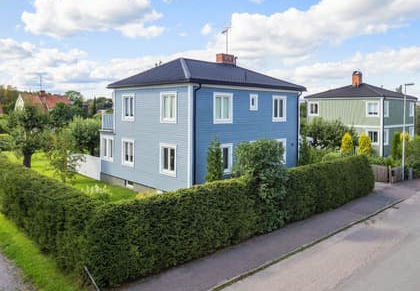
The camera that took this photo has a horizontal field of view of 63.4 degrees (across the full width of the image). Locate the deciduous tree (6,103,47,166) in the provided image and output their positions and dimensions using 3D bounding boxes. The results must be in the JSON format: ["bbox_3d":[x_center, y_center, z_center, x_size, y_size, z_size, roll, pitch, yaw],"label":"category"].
[{"bbox_3d":[-14.756,-0.741,27.241,3.231,5.073,3.231,-5,8,-44],"label":"deciduous tree"}]

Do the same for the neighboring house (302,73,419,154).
[{"bbox_3d":[16.935,-3.634,37.793,10.146,9.259,8.372,-5,8,-43],"label":"neighboring house"}]

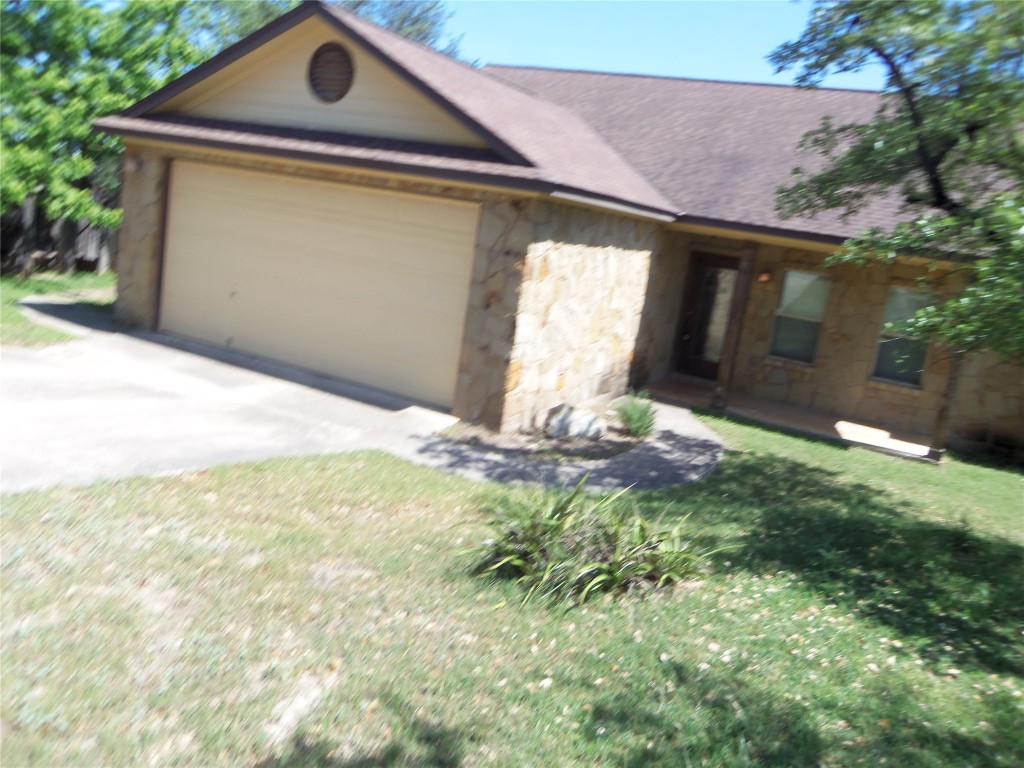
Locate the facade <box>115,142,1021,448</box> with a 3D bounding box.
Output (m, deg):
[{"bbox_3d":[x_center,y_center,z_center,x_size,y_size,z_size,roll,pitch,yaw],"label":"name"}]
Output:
[{"bbox_3d":[0.946,-1.059,11.391,12.100,2.620,5.130,14,12,25],"label":"facade"}]

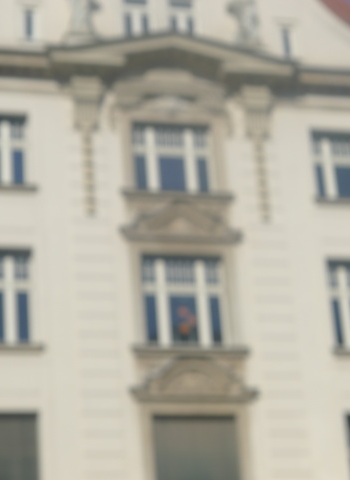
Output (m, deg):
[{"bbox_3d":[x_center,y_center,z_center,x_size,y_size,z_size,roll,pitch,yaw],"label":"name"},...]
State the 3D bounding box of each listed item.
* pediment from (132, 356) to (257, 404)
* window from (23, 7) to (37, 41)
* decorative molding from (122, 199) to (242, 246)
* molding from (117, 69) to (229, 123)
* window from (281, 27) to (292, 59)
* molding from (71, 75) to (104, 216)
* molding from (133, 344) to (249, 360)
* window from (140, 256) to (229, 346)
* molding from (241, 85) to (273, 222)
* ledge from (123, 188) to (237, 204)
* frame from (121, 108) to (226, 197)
[{"bbox_3d":[0.399,2.956,31.519,2.750,0.929,0.350,2,-25,-14],"label":"pediment"},{"bbox_3d":[-3.387,-5.019,34.556,0.301,0.909,0.150,2,-25,-14],"label":"window"},{"bbox_3d":[0.145,-0.408,33.065,2.700,1.000,0.350,2,-24,-15],"label":"decorative molding"},{"bbox_3d":[-0.125,-3.229,33.103,2.420,0.990,0.400,2,-24,-15],"label":"molding"},{"bbox_3d":[2.737,-4.851,36.326,0.250,0.880,0.150,2,-24,-15],"label":"window"},{"bbox_3d":[-1.998,-2.120,33.225,0.700,3.400,0.350,2,-24,-15],"label":"molding"},{"bbox_3d":[0.362,2.429,31.900,2.600,0.280,0.300,2,-24,-15],"label":"molding"},{"bbox_3d":[0.201,1.351,32.559,1.900,2.120,0.200,2,-24,-15],"label":"window"},{"bbox_3d":[2.068,-2.034,34.295,0.600,3.433,0.350,2,-25,-14],"label":"molding"},{"bbox_3d":[0.062,-0.978,33.316,2.522,0.154,0.280,2,-25,-14],"label":"ledge"},{"bbox_3d":[-0.043,-1.983,33.959,2.348,2.100,0.270,2,-25,-14],"label":"frame"}]

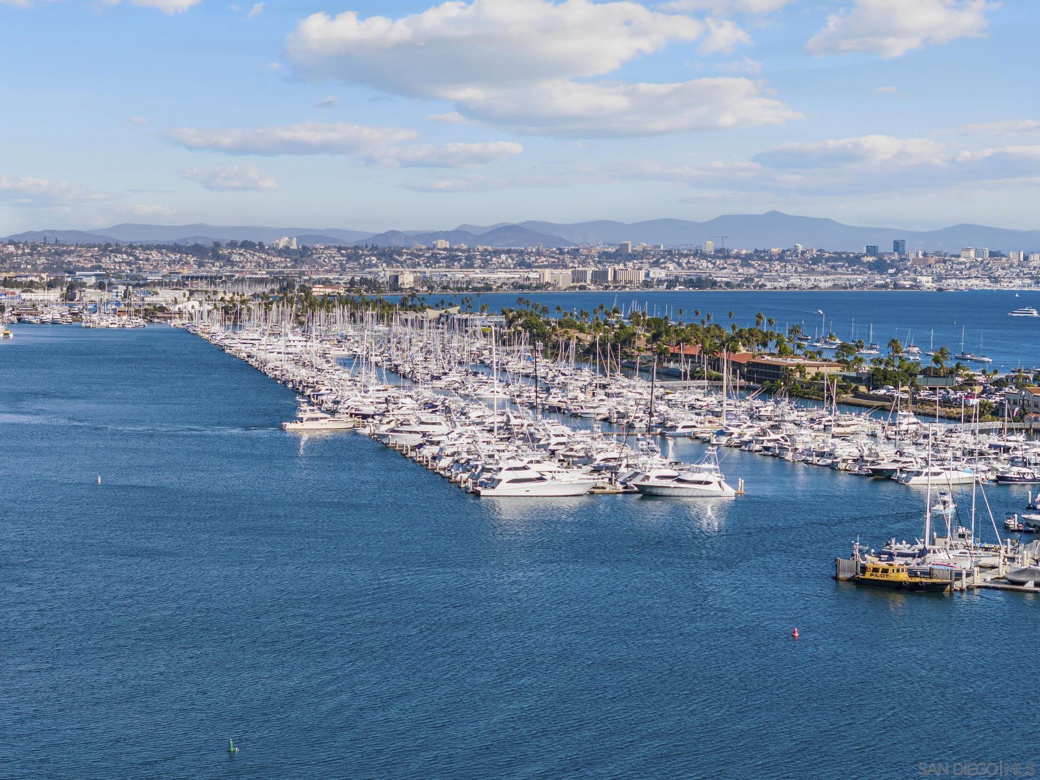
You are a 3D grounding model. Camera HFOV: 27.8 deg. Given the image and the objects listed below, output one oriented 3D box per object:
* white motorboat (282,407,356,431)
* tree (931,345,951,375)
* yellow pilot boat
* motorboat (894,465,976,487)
[{"bbox_3d":[-60.100,8.188,626.619,21.200,6.500,5.600,-1,4,-12],"label":"white motorboat"},{"bbox_3d":[170.300,-11.394,850.848,7.400,12.300,7.400,0,3,0],"label":"tree"},{"bbox_3d":[58.200,28.143,319.463,14.500,3.500,4.300,2,4,28],"label":"yellow pilot boat"},{"bbox_3d":[93.000,18.863,469.777,17.700,4.000,4.800,-1,4,-14],"label":"motorboat"}]

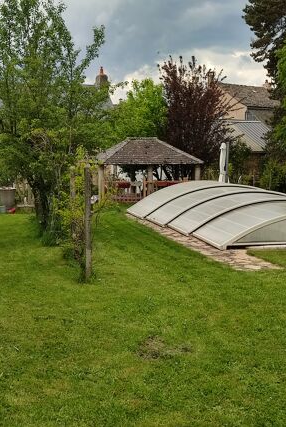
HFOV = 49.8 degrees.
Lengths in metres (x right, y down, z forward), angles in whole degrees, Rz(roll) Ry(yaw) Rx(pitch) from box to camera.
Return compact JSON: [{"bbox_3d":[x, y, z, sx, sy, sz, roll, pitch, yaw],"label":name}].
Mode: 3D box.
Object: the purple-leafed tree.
[{"bbox_3d":[3.649,-5.834,20.923,5.600,9.120,5.400,-1,7,0],"label":"purple-leafed tree"}]

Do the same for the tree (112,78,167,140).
[{"bbox_3d":[-0.484,-5.532,22.469,5.000,8.210,5.000,-1,7,0],"label":"tree"}]

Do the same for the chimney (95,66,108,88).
[{"bbox_3d":[-3.502,-11.558,26.210,0.800,1.780,0.950,-3,8,-20],"label":"chimney"}]

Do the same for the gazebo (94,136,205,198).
[{"bbox_3d":[0.067,-2.636,18.221,5.600,3.570,3.950,-3,8,-19],"label":"gazebo"}]

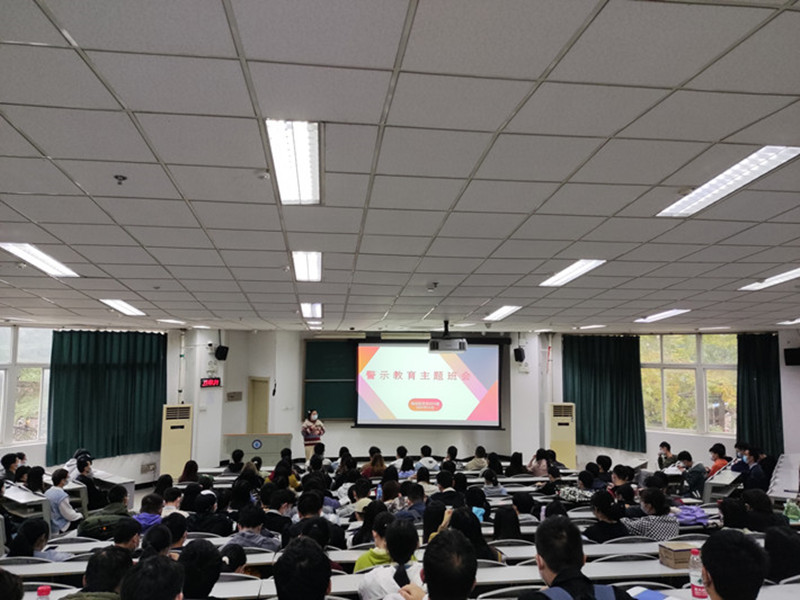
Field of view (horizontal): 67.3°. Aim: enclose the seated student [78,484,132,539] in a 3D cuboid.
[{"bbox_3d":[-2.719,2.353,5.716,0.520,1.220,0.650,0,-5,8],"label":"seated student"}]

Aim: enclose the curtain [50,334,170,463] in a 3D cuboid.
[{"bbox_3d":[-5.591,1.822,11.610,0.150,2.450,2.238,-4,-6,40],"label":"curtain"}]

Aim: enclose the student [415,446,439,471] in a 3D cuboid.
[{"bbox_3d":[0.507,3.375,11.500,0.500,1.180,0.720,1,-5,-6],"label":"student"}]

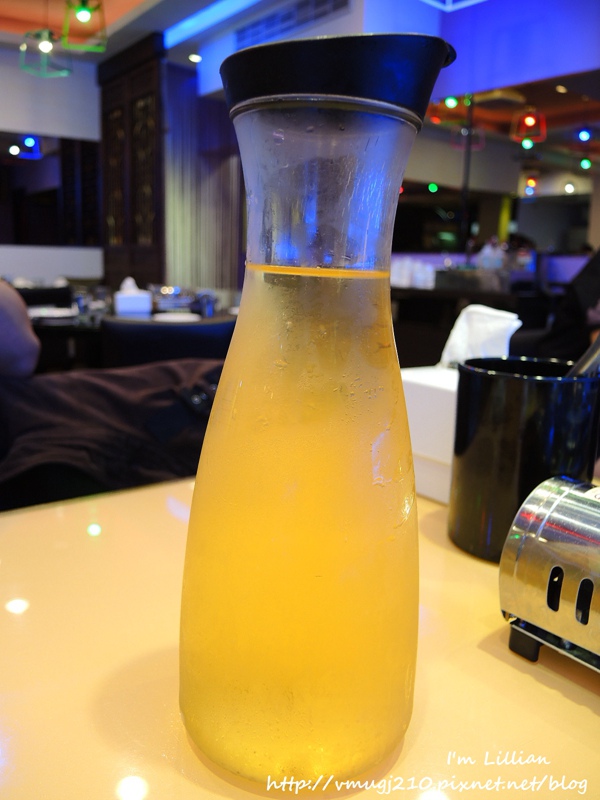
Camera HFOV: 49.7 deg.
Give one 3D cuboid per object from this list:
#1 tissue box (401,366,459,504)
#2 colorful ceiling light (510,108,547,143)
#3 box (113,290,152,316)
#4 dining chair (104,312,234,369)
[{"bbox_3d":[0.142,0.028,0.600,0.118,0.096,0.114,14,16,41],"label":"tissue box"},{"bbox_3d":[1.801,-2.163,5.100,0.190,0.220,0.190,0,13,-14],"label":"colorful ceiling light"},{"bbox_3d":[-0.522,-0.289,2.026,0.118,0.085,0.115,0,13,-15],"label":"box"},{"bbox_3d":[-0.342,0.141,1.876,0.470,0.780,0.520,-2,13,-21],"label":"dining chair"}]

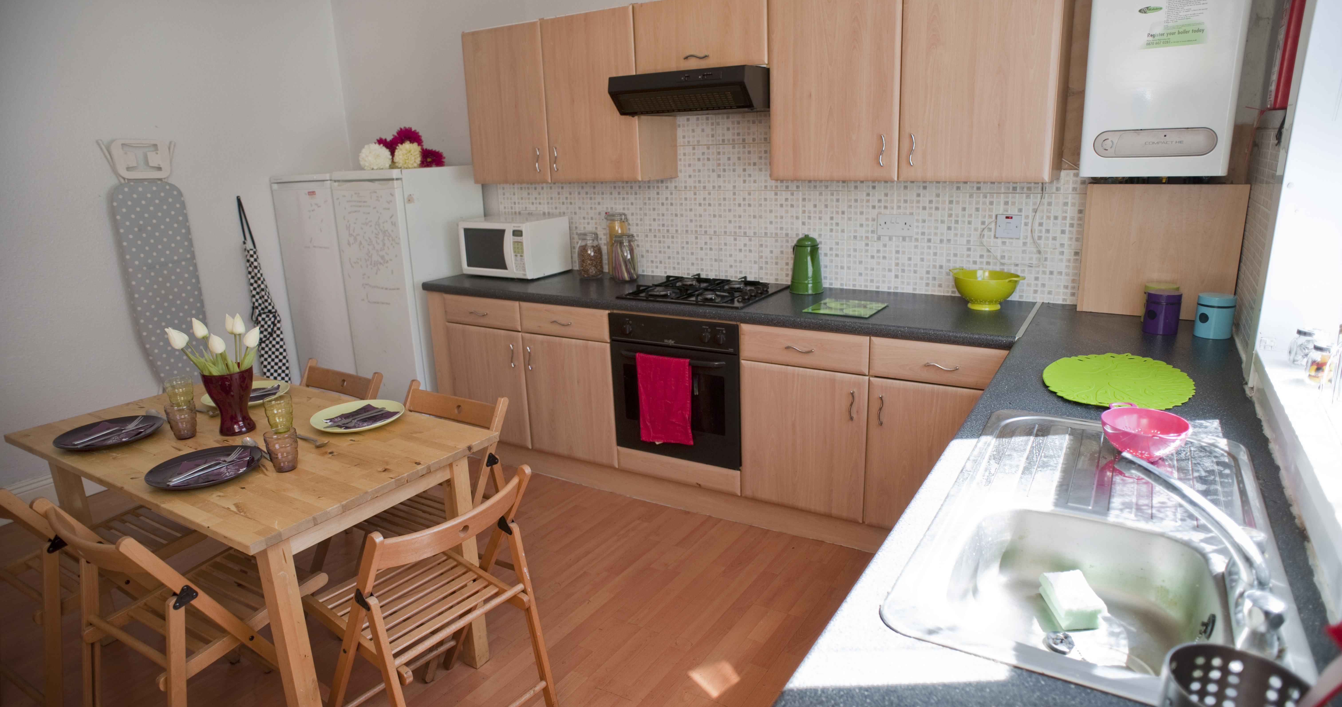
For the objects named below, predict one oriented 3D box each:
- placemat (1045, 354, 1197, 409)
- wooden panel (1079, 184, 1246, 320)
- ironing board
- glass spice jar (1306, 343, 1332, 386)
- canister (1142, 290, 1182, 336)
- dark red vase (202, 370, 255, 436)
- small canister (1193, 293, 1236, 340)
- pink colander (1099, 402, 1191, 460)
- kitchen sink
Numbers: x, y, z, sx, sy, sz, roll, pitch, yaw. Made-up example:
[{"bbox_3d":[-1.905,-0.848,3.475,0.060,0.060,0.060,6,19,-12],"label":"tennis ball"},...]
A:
[{"bbox_3d":[1.131,0.059,1.895,0.328,0.005,0.495,7,18,31],"label":"placemat"},{"bbox_3d":[1.643,-0.343,2.510,0.450,0.445,0.026,7,18,30],"label":"wooden panel"},{"bbox_3d":[-2.500,-0.274,3.723,0.090,1.520,0.345,7,18,30],"label":"ironing board"},{"bbox_3d":[1.322,0.023,1.514,0.046,0.078,0.046,7,18,30],"label":"glass spice jar"},{"bbox_3d":[1.512,-0.126,2.296,0.089,0.123,0.089,-14,19,-37],"label":"canister"},{"bbox_3d":[-1.319,0.142,2.245,0.136,0.197,0.136,7,18,30],"label":"dark red vase"},{"bbox_3d":[1.622,-0.111,2.226,0.090,0.126,0.090,-15,20,-39],"label":"small canister"},{"bbox_3d":[0.918,0.160,1.456,0.150,0.072,0.170,-2,16,1],"label":"pink colander"},{"bbox_3d":[0.702,0.335,1.244,0.483,0.165,0.950,7,18,30],"label":"kitchen sink"}]

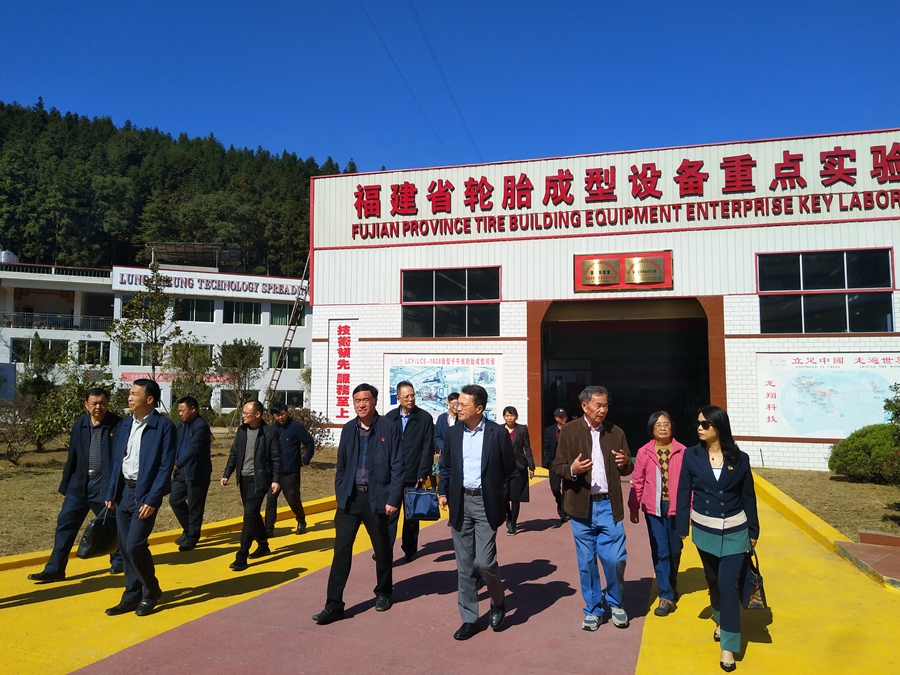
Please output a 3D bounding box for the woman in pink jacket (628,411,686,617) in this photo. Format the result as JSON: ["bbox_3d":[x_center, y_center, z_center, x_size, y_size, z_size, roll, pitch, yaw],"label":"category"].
[{"bbox_3d":[1.679,1.383,5.387,0.540,1.586,0.420,-1,-6,17],"label":"woman in pink jacket"}]

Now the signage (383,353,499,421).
[{"bbox_3d":[-0.225,1.364,17.821,3.300,1.900,0.060,-1,-6,17],"label":"signage"}]

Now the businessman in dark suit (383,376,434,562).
[{"bbox_3d":[-0.469,1.346,6.755,0.580,1.810,0.480,0,-6,14],"label":"businessman in dark suit"}]

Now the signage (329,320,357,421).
[{"bbox_3d":[-2.985,0.901,18.731,0.920,2.840,0.060,-1,-6,17],"label":"signage"}]

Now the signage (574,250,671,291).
[{"bbox_3d":[4.258,-1.626,16.699,2.390,1.000,0.100,-1,-6,17],"label":"signage"}]

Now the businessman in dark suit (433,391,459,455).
[{"bbox_3d":[0.027,1.610,8.657,0.540,1.780,0.420,0,-6,7],"label":"businessman in dark suit"}]

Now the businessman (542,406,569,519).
[{"bbox_3d":[1.610,1.855,9.864,0.540,1.629,0.420,1,-6,-3],"label":"businessman"}]

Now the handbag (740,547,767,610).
[{"bbox_3d":[2.024,1.604,4.500,0.165,0.400,0.310,-1,-6,17],"label":"handbag"}]

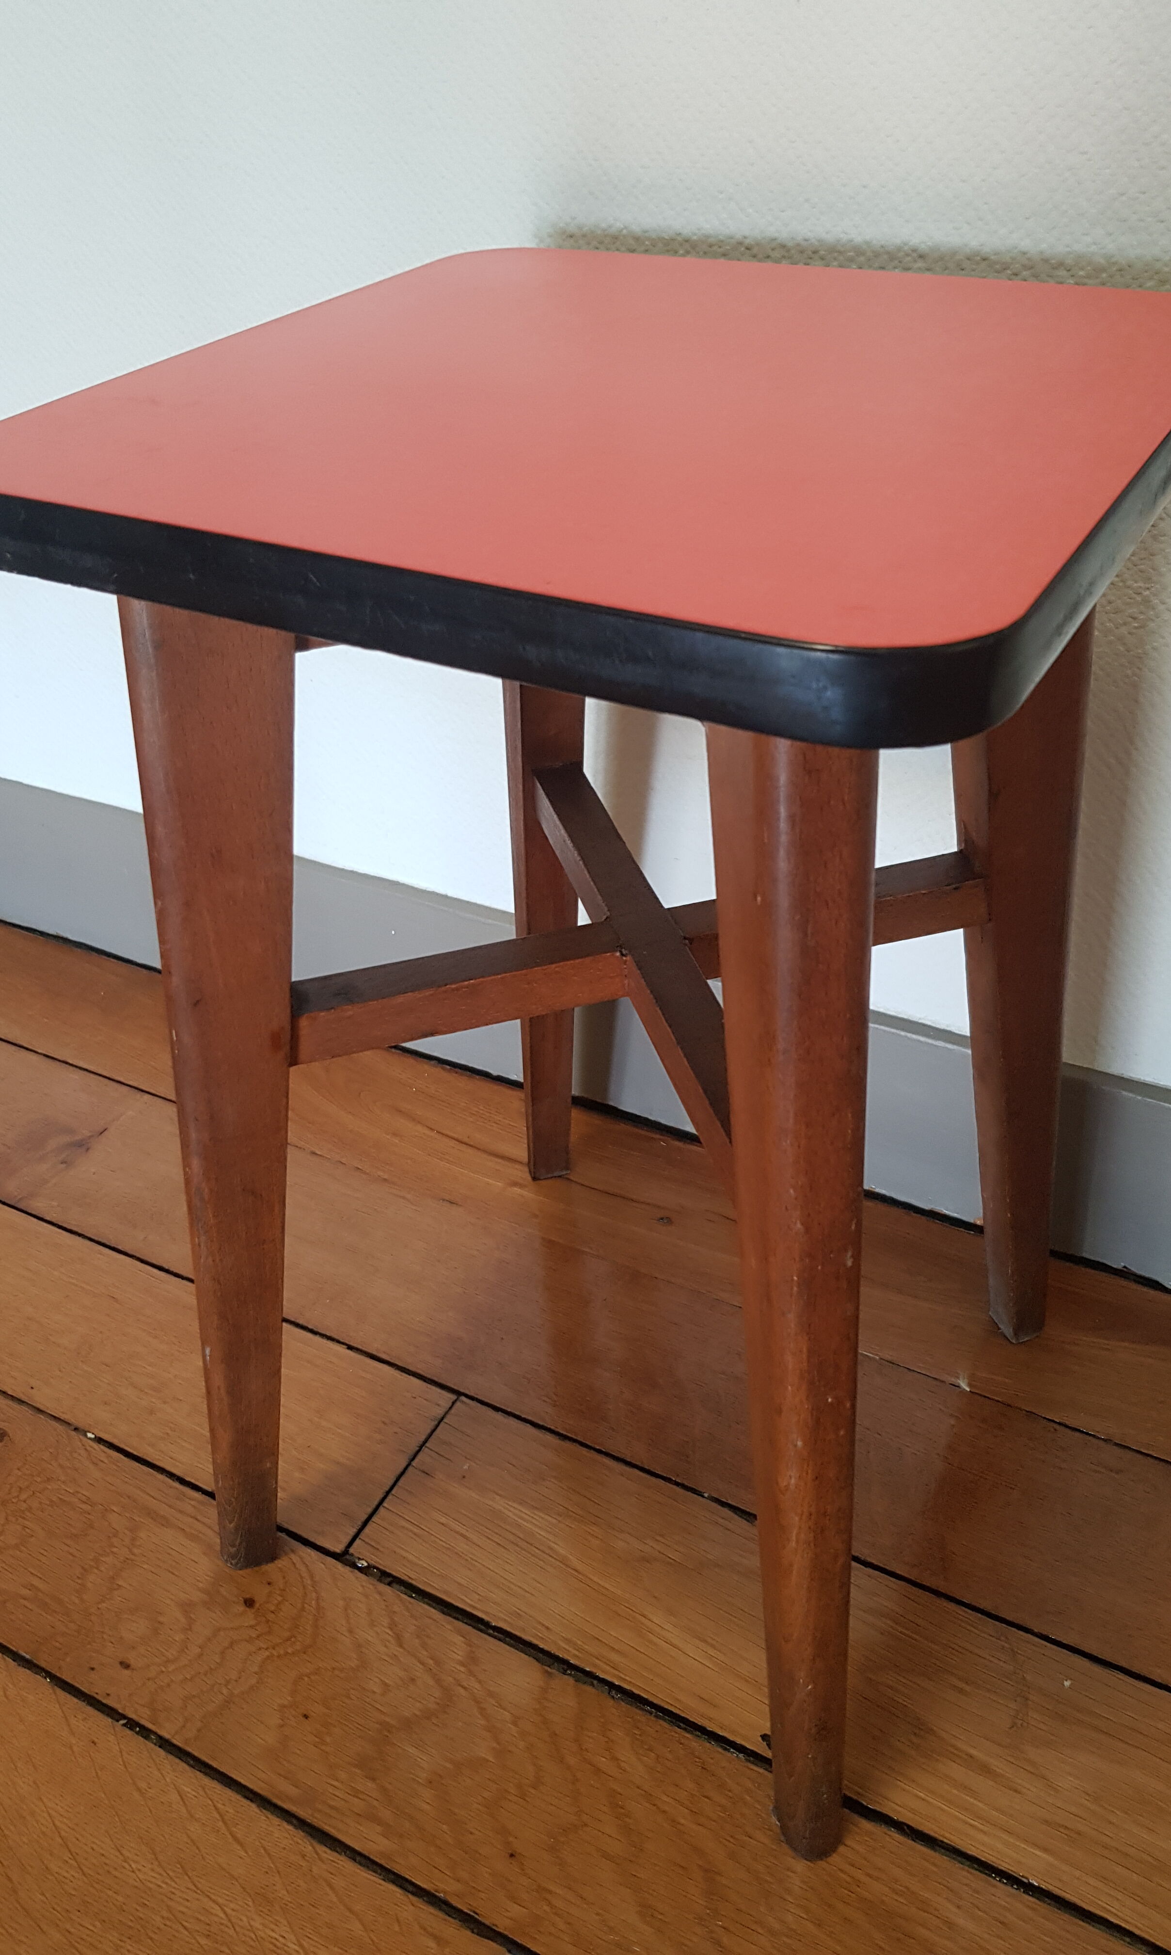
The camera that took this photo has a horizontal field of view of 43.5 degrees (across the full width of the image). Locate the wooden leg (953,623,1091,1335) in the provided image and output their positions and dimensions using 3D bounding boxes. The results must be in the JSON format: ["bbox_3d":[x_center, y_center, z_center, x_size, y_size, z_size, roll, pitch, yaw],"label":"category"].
[{"bbox_3d":[0.172,-0.002,0.575,0.053,0.456,0.031,-18,39,-5],"label":"wooden leg"}]

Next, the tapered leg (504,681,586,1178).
[{"bbox_3d":[-0.019,-0.057,0.662,0.031,0.455,0.053,-11,46,-11],"label":"tapered leg"}]

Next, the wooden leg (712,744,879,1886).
[{"bbox_3d":[0.064,0.116,0.427,0.031,0.454,0.053,-11,30,-11],"label":"wooden leg"}]

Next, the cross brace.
[{"bbox_3d":[0.022,-0.009,0.515,0.186,0.019,0.186,17,41,25],"label":"cross brace"}]

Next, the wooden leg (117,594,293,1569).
[{"bbox_3d":[-0.124,0.061,0.513,0.053,0.456,0.031,-4,35,-16],"label":"wooden leg"}]

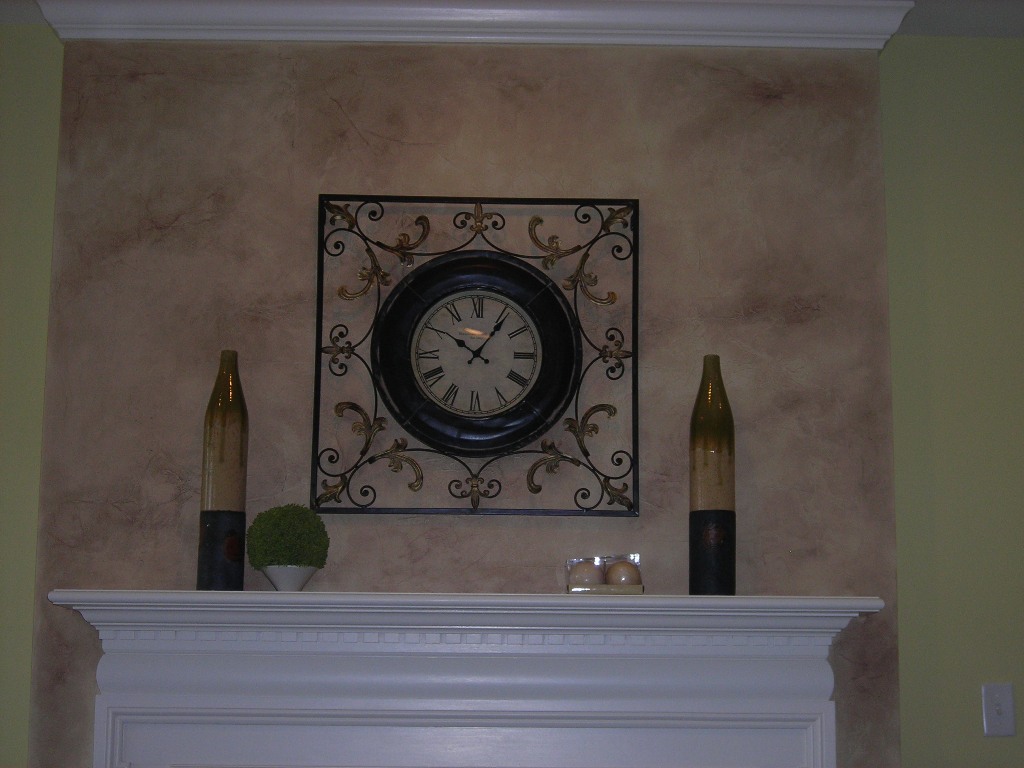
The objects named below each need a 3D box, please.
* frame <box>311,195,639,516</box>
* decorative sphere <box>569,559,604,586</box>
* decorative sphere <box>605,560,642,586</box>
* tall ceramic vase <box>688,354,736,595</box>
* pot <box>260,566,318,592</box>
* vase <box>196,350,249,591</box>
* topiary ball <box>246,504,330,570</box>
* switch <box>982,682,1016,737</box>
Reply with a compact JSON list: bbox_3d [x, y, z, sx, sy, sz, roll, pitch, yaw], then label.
[{"bbox_3d":[-0.075,-0.065,4.178,0.702,0.703,0.060,1,-10,-1],"label":"frame"},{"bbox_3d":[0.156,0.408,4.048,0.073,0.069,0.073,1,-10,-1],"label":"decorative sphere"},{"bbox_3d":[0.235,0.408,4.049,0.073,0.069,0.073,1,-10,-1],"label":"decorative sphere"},{"bbox_3d":[0.426,0.194,4.090,0.098,0.519,0.098,1,-10,-1],"label":"tall ceramic vase"},{"bbox_3d":[-0.467,0.411,4.034,0.117,0.062,0.117,1,-10,-1],"label":"pot"},{"bbox_3d":[-0.610,0.184,4.069,0.098,0.518,0.098,1,-10,-1],"label":"vase"},{"bbox_3d":[-0.470,0.331,4.048,0.173,0.152,0.173,1,-10,-1],"label":"topiary ball"},{"bbox_3d":[1.085,0.725,4.277,0.070,0.115,0.012,1,-10,-1],"label":"switch"}]

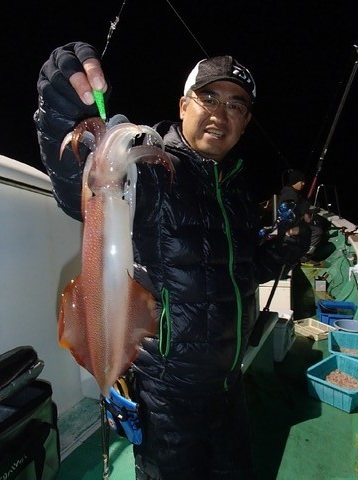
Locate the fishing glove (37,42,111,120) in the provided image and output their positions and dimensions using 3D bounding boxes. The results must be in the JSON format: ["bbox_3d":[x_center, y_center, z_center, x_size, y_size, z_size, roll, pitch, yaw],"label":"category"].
[{"bbox_3d":[-0.149,-0.220,0.550,0.100,0.108,0.120,0,3,-9],"label":"fishing glove"}]

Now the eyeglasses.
[{"bbox_3d":[0.104,-0.343,0.995,0.140,0.045,0.138,14,15,-3],"label":"eyeglasses"}]

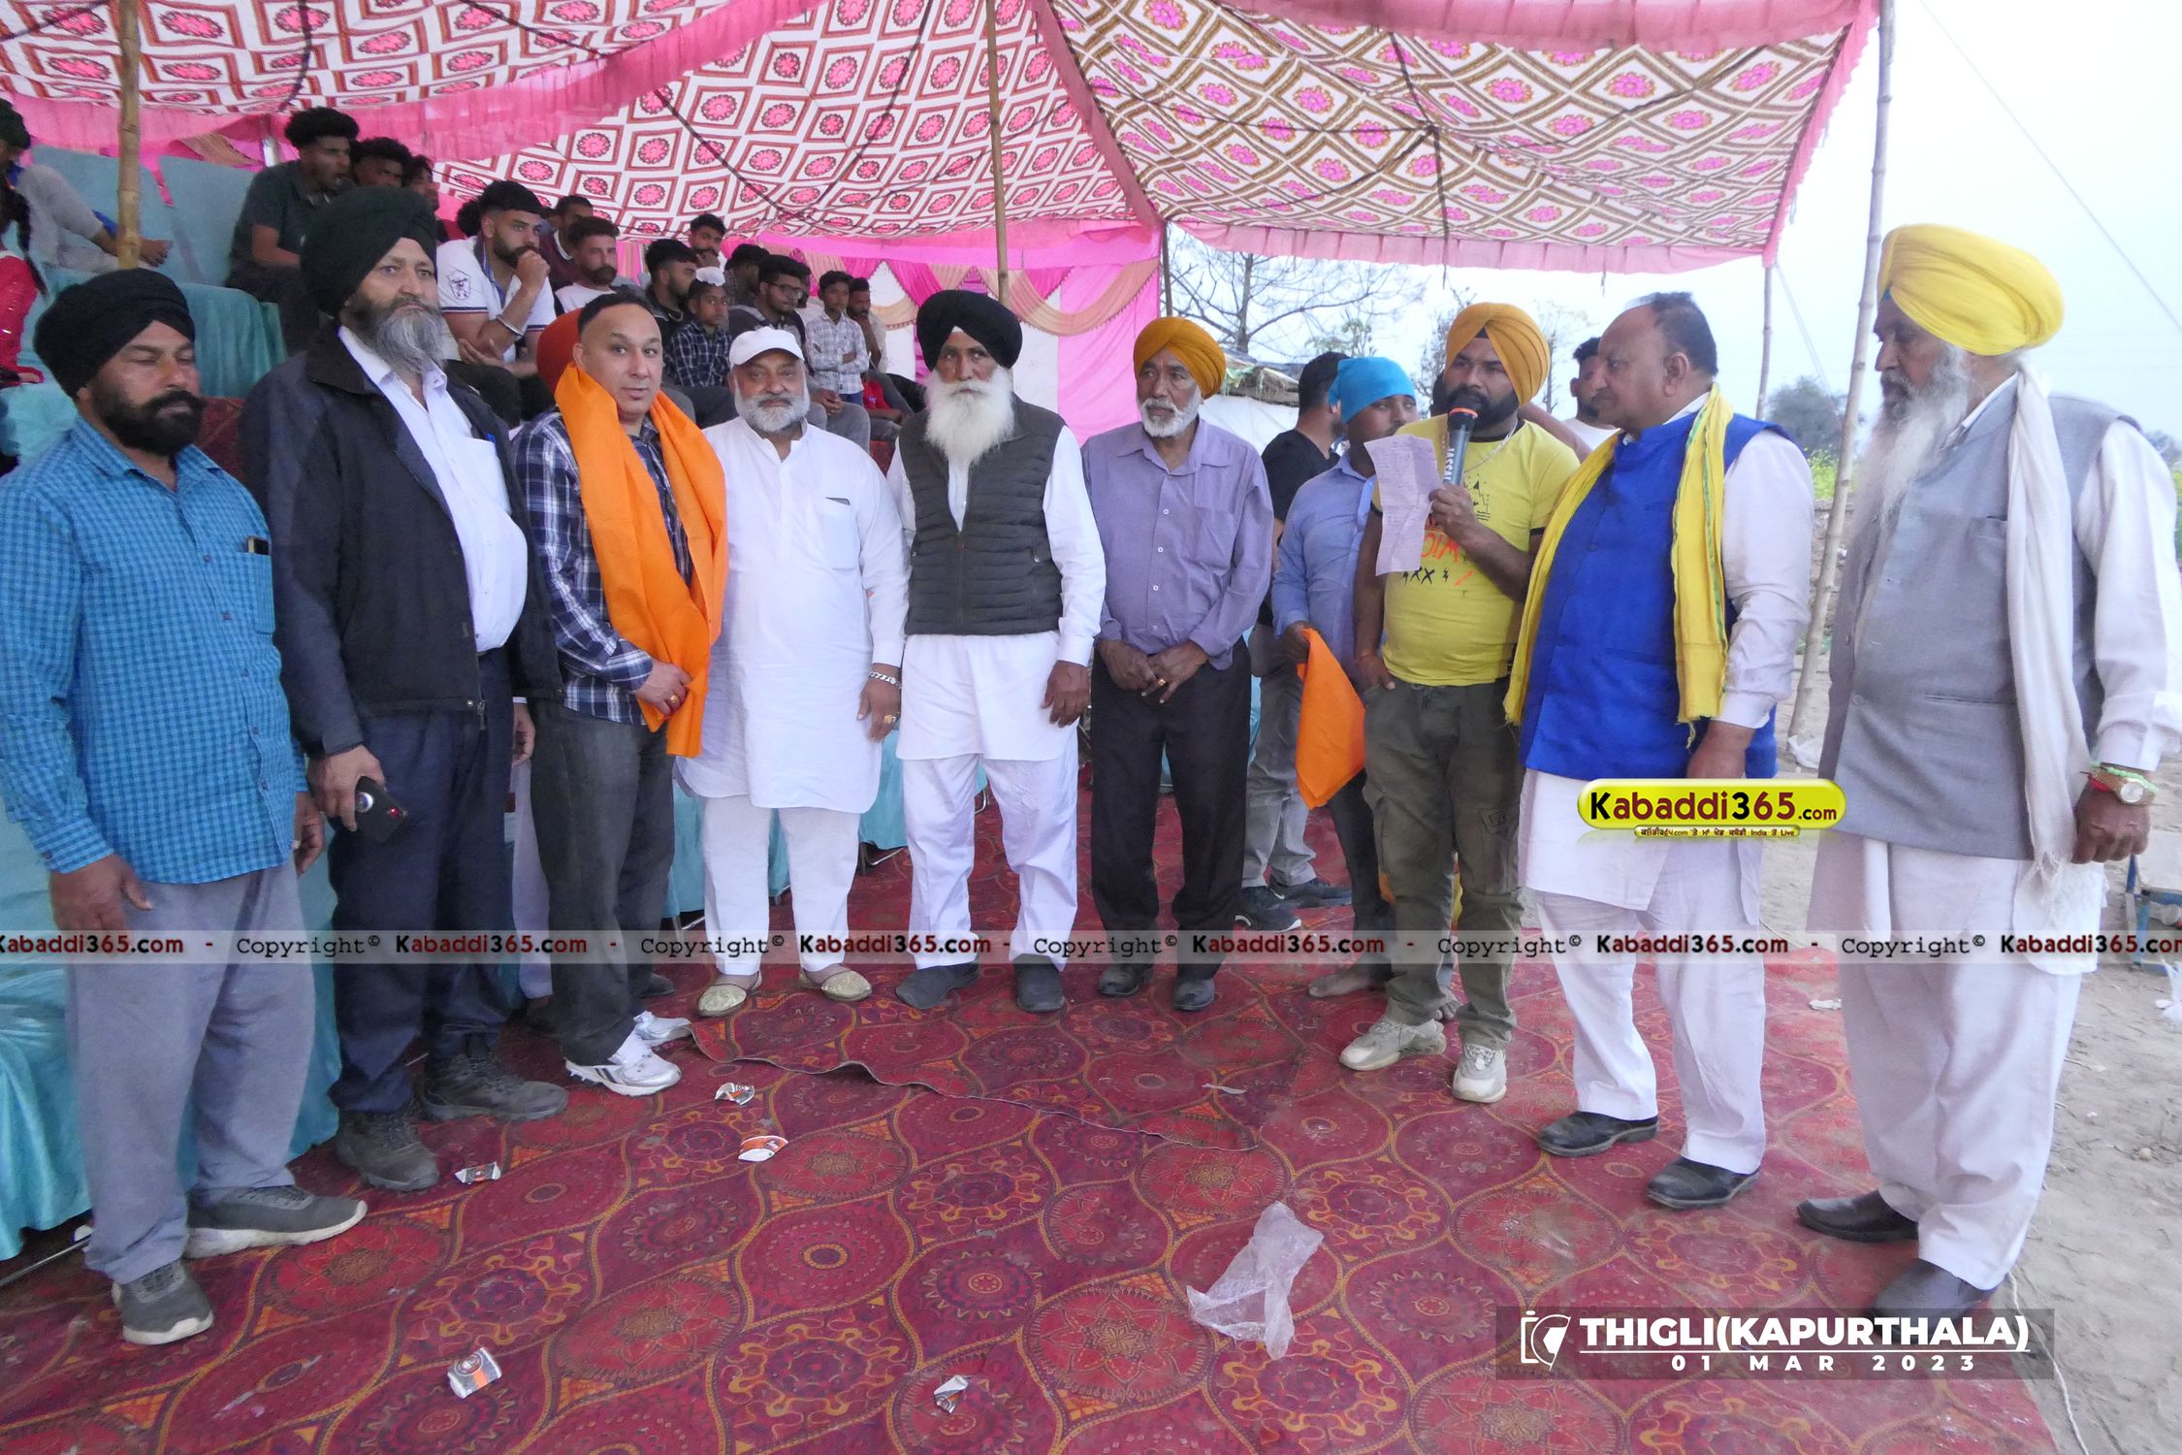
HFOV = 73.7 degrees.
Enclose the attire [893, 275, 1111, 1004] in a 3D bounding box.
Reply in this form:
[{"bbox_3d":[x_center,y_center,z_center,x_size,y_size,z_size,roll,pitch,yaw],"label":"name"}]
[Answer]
[{"bbox_3d":[-0.243,-0.186,3.776,0.570,1.815,0.350,2,11,8],"label":"attire"}]

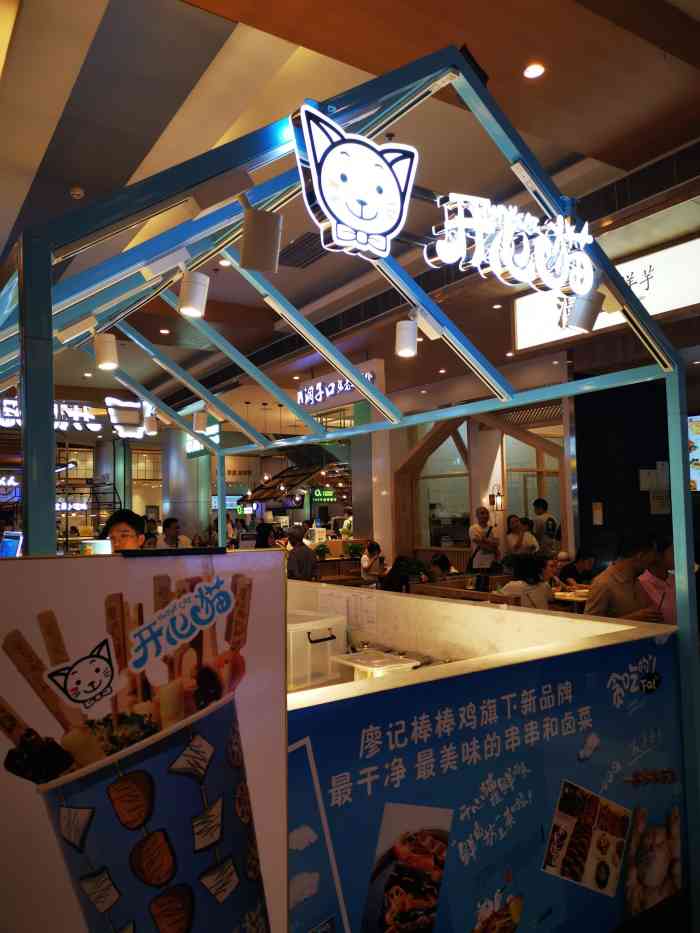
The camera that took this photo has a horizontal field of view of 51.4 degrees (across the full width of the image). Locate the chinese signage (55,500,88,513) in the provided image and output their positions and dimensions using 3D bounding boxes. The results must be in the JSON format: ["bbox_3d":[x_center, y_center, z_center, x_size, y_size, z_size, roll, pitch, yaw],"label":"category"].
[{"bbox_3d":[-8.388,1.224,22.000,1.000,0.260,0.080,1,-4,-31],"label":"chinese signage"}]

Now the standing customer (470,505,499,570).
[{"bbox_3d":[2.045,1.437,10.970,0.500,1.650,0.320,-1,-4,-6],"label":"standing customer"}]

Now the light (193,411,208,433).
[{"bbox_3d":[-0.978,-0.289,4.777,0.085,0.140,0.085,1,-4,-35],"label":"light"}]

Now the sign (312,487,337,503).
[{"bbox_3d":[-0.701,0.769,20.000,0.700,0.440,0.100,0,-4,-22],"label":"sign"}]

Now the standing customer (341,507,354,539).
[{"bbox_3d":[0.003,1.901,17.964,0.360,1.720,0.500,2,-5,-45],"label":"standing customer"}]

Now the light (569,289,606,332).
[{"bbox_3d":[0.779,-0.516,2.392,0.084,0.137,0.084,18,3,-1],"label":"light"}]

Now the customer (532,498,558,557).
[{"bbox_3d":[3.023,1.373,11.166,0.480,1.750,0.300,0,-4,-17],"label":"customer"}]

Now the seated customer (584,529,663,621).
[{"bbox_3d":[2.047,1.228,5.376,0.720,1.360,0.520,0,-4,-22],"label":"seated customer"}]

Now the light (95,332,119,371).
[{"bbox_3d":[-0.993,-0.470,2.973,0.084,0.140,0.084,0,-14,-35],"label":"light"}]

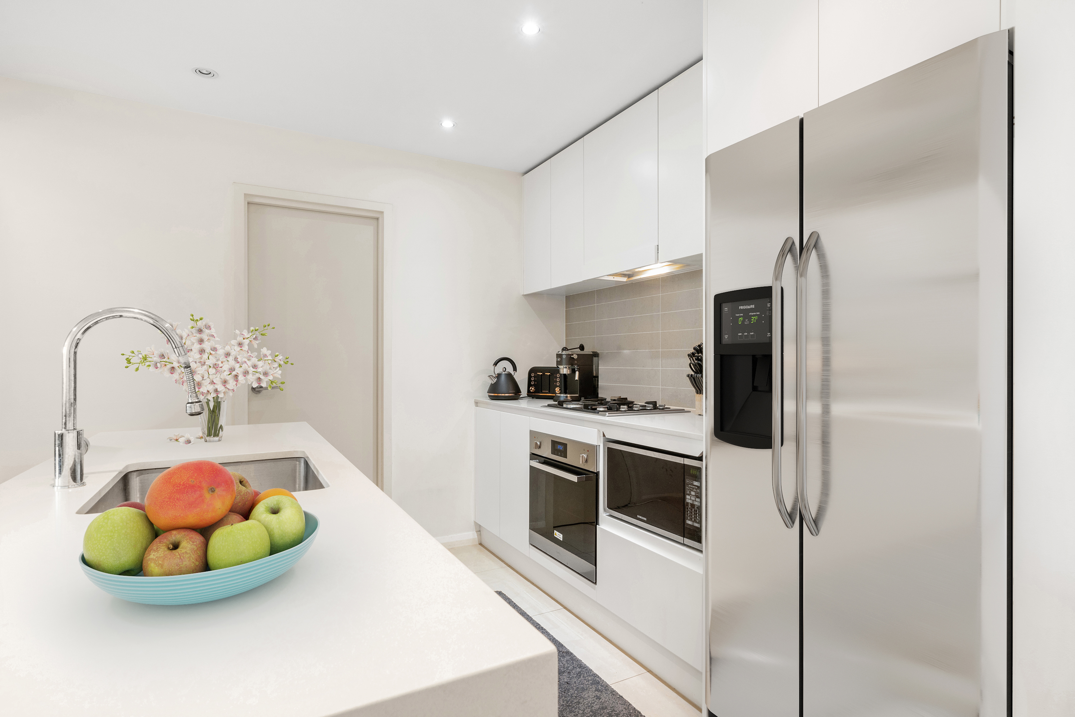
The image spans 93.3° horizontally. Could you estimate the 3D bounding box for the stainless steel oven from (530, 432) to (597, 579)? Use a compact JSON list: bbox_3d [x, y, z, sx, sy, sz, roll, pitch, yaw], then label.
[{"bbox_3d":[0.320,0.680,2.564,0.550,0.595,0.592,0,0,-30],"label":"stainless steel oven"}]

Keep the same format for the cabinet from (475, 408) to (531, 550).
[{"bbox_3d":[0.041,0.691,3.166,0.620,0.735,0.730,0,0,-30],"label":"cabinet"}]

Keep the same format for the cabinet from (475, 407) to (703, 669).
[{"bbox_3d":[0.343,0.670,2.579,0.620,0.750,1.840,0,0,-31],"label":"cabinet"}]

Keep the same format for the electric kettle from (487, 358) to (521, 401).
[{"bbox_3d":[-0.206,0.126,3.150,0.225,0.260,0.215,0,0,0],"label":"electric kettle"}]

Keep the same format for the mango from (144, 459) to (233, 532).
[{"bbox_3d":[-0.432,0.170,0.630,0.108,0.086,0.090,0,0,-17],"label":"mango"}]

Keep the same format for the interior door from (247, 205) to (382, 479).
[{"bbox_3d":[-1.246,0.191,2.875,0.690,2.045,0.045,0,0,-30],"label":"interior door"}]

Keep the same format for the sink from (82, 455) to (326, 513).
[{"bbox_3d":[-0.728,0.371,1.164,0.405,0.190,0.455,0,0,-30],"label":"sink"}]

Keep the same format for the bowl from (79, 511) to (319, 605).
[{"bbox_3d":[-0.392,0.236,0.613,0.245,0.056,0.245,0,0,-30],"label":"bowl"}]

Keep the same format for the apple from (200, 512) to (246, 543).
[{"bbox_3d":[-0.391,0.223,0.630,0.074,0.069,0.074,0,0,-30],"label":"apple"}]

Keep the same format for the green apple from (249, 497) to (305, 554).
[{"bbox_3d":[-0.331,0.212,0.645,0.069,0.070,0.069,0,0,0],"label":"green apple"}]

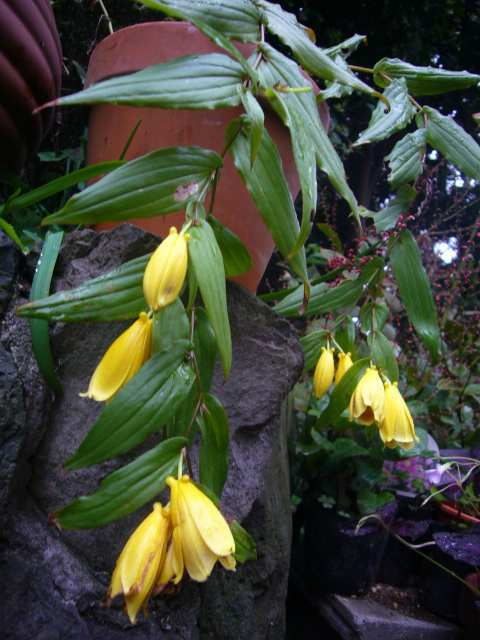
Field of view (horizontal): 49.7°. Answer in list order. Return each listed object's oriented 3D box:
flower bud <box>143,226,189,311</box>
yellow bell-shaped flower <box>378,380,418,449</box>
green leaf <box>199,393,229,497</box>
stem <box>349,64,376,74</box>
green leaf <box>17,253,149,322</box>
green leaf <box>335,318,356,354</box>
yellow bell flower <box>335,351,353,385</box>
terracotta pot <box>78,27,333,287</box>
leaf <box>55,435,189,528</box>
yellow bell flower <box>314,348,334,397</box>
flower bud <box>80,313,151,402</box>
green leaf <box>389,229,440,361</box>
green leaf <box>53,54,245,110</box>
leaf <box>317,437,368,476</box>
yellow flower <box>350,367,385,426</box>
[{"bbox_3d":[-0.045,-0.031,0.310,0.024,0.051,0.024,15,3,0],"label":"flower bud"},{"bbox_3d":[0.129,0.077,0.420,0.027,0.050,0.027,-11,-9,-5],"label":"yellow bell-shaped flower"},{"bbox_3d":[-0.020,0.089,0.370,0.020,0.075,0.020,-5,0,0],"label":"green leaf"},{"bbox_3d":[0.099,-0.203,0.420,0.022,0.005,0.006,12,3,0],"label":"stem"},{"bbox_3d":[-0.110,-0.022,0.385,0.118,0.035,0.028,-13,0,-4],"label":"green leaf"},{"bbox_3d":[0.135,0.021,0.660,0.026,0.046,0.020,6,0,1],"label":"green leaf"},{"bbox_3d":[0.132,0.064,0.660,0.024,0.047,0.024,12,0,0],"label":"yellow bell flower"},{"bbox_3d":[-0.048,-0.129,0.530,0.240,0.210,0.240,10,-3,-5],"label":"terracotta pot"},{"bbox_3d":[-0.082,0.113,0.360,0.100,0.031,0.025,-31,0,-9],"label":"leaf"},{"bbox_3d":[0.105,0.066,0.650,0.027,0.063,0.027,10,0,0],"label":"yellow bell flower"},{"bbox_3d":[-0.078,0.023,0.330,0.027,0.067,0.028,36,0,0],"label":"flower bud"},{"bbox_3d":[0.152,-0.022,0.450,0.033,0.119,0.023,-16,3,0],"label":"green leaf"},{"bbox_3d":[-0.064,-0.164,0.370,0.141,0.033,0.030,-12,0,-8],"label":"green leaf"},{"bbox_3d":[0.113,0.149,0.570,0.057,0.042,0.035,0,7,0],"label":"leaf"},{"bbox_3d":[0.126,0.074,0.510,0.034,0.054,0.037,10,0,0],"label":"yellow flower"}]

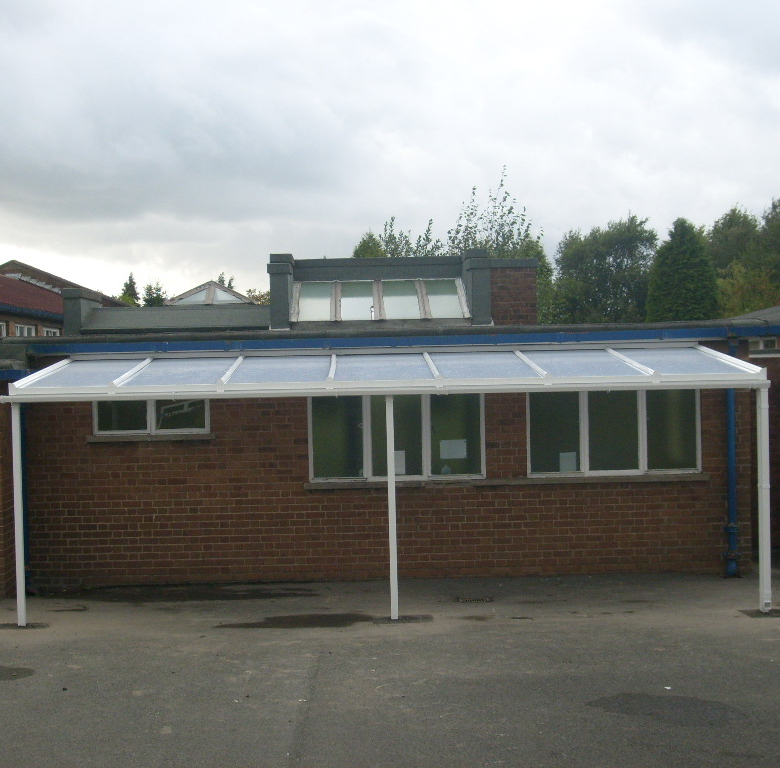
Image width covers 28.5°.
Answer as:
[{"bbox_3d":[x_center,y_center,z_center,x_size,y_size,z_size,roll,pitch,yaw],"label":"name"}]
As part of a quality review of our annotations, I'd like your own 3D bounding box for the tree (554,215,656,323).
[{"bbox_3d":[7.005,-1.820,50.000,3.600,7.200,3.500,-1,0,-1],"label":"tree"}]

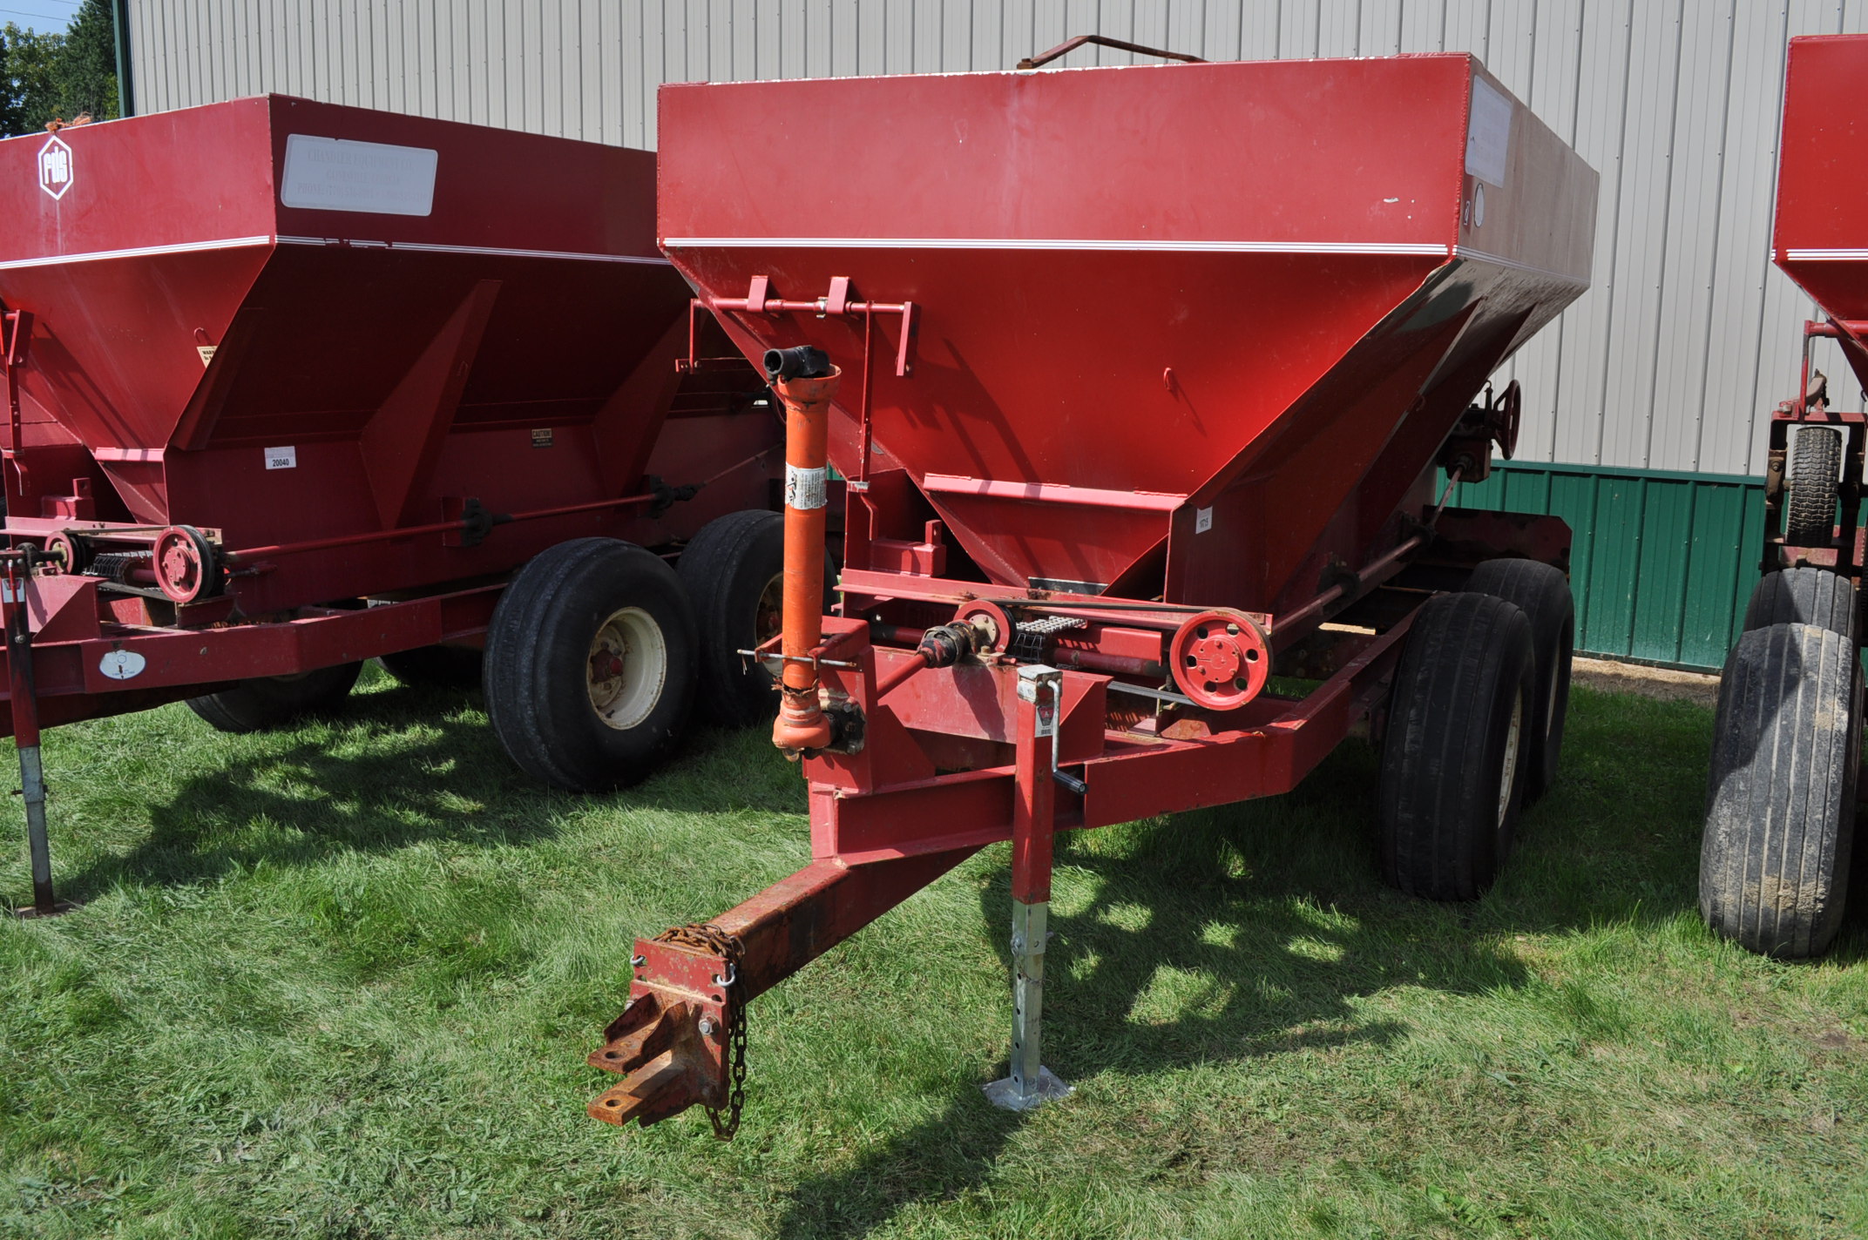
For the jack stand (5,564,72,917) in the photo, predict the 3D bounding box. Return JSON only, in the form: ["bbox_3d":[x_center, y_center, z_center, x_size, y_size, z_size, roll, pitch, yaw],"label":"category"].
[{"bbox_3d":[-2.500,0.340,4.321,0.145,0.981,0.155,-6,12,-31],"label":"jack stand"}]

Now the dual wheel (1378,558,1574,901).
[{"bbox_3d":[1.724,0.295,4.869,0.316,0.880,1.808,8,13,27],"label":"dual wheel"}]

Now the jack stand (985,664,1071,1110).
[{"bbox_3d":[0.206,0.568,3.320,0.145,0.943,0.155,-7,13,-35],"label":"jack stand"}]

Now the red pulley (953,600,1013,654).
[{"bbox_3d":[0.122,0.027,3.610,0.145,0.145,0.065,8,13,27],"label":"red pulley"}]

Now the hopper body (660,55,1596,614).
[{"bbox_3d":[0.806,-0.885,4.800,2.009,1.193,2.750,8,13,27],"label":"hopper body"}]

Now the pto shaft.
[{"bbox_3d":[-0.246,-0.131,2.922,0.125,0.755,0.125,2,12,0],"label":"pto shaft"}]

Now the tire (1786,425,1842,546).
[{"bbox_3d":[2.871,-0.438,5.072,0.151,0.392,0.392,7,12,30],"label":"tire"}]

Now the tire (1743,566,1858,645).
[{"bbox_3d":[2.737,0.273,4.937,0.329,0.886,0.886,7,12,30],"label":"tire"}]

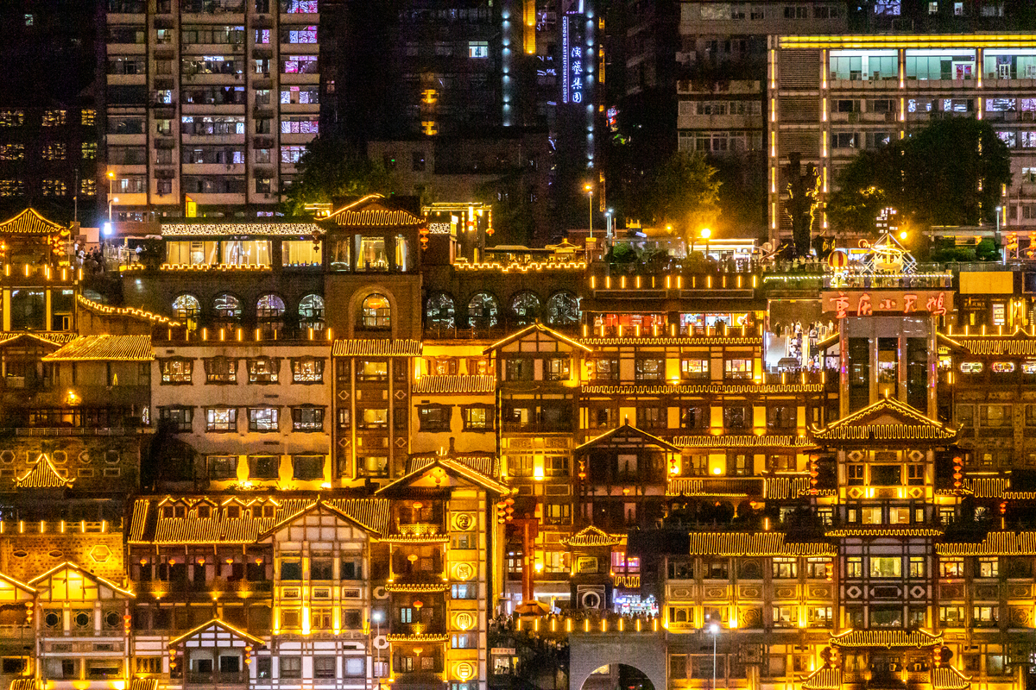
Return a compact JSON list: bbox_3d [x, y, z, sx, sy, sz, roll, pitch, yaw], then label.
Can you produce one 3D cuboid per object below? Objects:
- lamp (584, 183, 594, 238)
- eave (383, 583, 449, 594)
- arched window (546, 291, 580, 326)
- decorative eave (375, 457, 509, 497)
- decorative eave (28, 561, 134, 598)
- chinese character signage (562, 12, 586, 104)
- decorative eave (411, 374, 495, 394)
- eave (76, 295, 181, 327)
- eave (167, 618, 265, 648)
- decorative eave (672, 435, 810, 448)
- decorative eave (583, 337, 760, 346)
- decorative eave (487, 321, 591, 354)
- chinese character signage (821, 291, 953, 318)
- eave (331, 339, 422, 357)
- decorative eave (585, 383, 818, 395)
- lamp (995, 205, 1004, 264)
[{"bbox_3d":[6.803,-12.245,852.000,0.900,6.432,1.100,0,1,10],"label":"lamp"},{"bbox_3d":[-9.257,22.256,814.000,5.897,0.921,1.100,0,1,7],"label":"eave"},{"bbox_3d":[4.228,-3.342,832.200,3.220,3.540,0.400,0,-2,0],"label":"arched window"},{"bbox_3d":[-6.998,12.137,817.000,11.724,3.560,3.500,0,1,11],"label":"decorative eave"},{"bbox_3d":[-39.765,21.336,812.000,9.410,3.246,2.500,0,1,8],"label":"decorative eave"},{"bbox_3d":[5.900,-30.417,945.200,2.560,9.690,0.400,0,-2,0],"label":"chinese character signage"},{"bbox_3d":[-5.918,3.614,820.750,7.460,1.750,1.500,0,-2,3],"label":"decorative eave"},{"bbox_3d":[-32.630,-2.897,748.400,8.837,2.680,0.800,0,-1,0],"label":"eave"},{"bbox_3d":[-24.429,23.414,723.250,7.910,2.380,2.500,0,-1,0],"label":"eave"},{"bbox_3d":[20.774,8.972,824.000,13.006,1.245,1.400,0,1,5],"label":"decorative eave"},{"bbox_3d":[14.207,-0.280,827.000,16.776,0.936,1.100,0,1,5],"label":"decorative eave"},{"bbox_3d":[1.686,-0.538,741.500,9.042,2.727,3.000,0,-1,0],"label":"decorative eave"},{"bbox_3d":[34.175,-3.797,826.000,12.306,2.545,0.600,0,1,5],"label":"chinese character signage"},{"bbox_3d":[-12.987,0.278,820.750,8.250,1.750,1.500,0,-2,3],"label":"eave"},{"bbox_3d":[16.955,4.090,820.550,22.380,1.110,1.100,0,-2,0],"label":"decorative eave"},{"bbox_3d":[42.248,-9.653,782.300,0.833,5.148,0.600,0,-1,0],"label":"lamp"}]

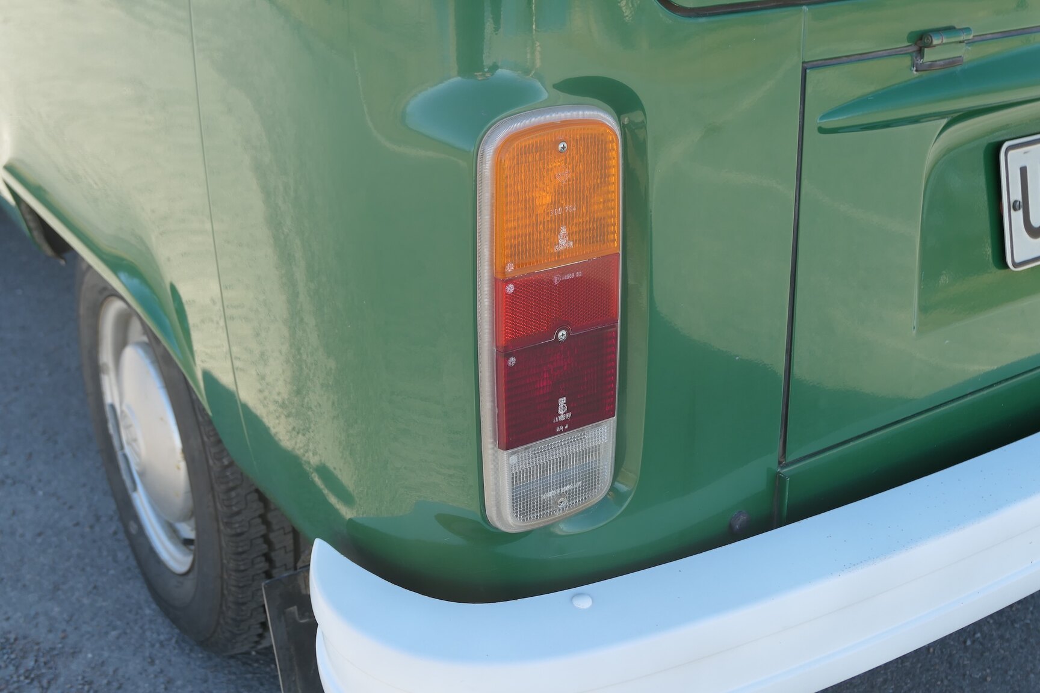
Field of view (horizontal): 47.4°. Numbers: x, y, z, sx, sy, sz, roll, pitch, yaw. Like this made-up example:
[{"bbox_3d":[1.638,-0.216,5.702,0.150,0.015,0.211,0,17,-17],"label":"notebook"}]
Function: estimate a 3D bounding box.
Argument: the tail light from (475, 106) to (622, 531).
[{"bbox_3d":[0.021,-0.019,1.004,0.128,0.358,0.060,-14,24,-31],"label":"tail light"}]

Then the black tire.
[{"bbox_3d":[-0.459,0.105,1.675,0.188,0.645,0.645,-14,24,-31],"label":"black tire"}]

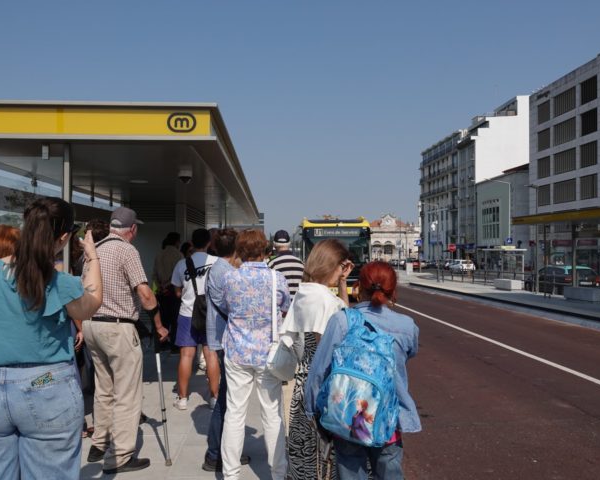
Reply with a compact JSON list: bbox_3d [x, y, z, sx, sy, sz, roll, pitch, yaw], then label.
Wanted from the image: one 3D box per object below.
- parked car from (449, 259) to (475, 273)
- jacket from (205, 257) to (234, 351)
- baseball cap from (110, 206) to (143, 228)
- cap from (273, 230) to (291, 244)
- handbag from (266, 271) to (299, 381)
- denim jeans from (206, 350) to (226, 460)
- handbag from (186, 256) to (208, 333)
[{"bbox_3d":[19.587,3.122,67.500,1.800,1.480,4.300,0,-1,-2],"label":"parked car"},{"bbox_3d":[-0.493,0.447,3.970,0.420,0.670,0.300,0,-1,20],"label":"jacket"},{"bbox_3d":[-1.208,-0.157,3.900,0.180,0.145,0.270,0,-1,28],"label":"baseball cap"},{"bbox_3d":[-0.193,-0.029,6.000,0.180,0.140,0.260,0,-1,1],"label":"cap"},{"bbox_3d":[-0.111,0.542,3.550,0.120,0.690,0.250,0,-1,32],"label":"handbag"},{"bbox_3d":[-0.510,1.053,3.970,0.350,0.980,0.280,0,-1,16],"label":"denim jeans"},{"bbox_3d":[-0.952,0.514,5.280,0.270,0.700,0.200,0,-1,-14],"label":"handbag"}]

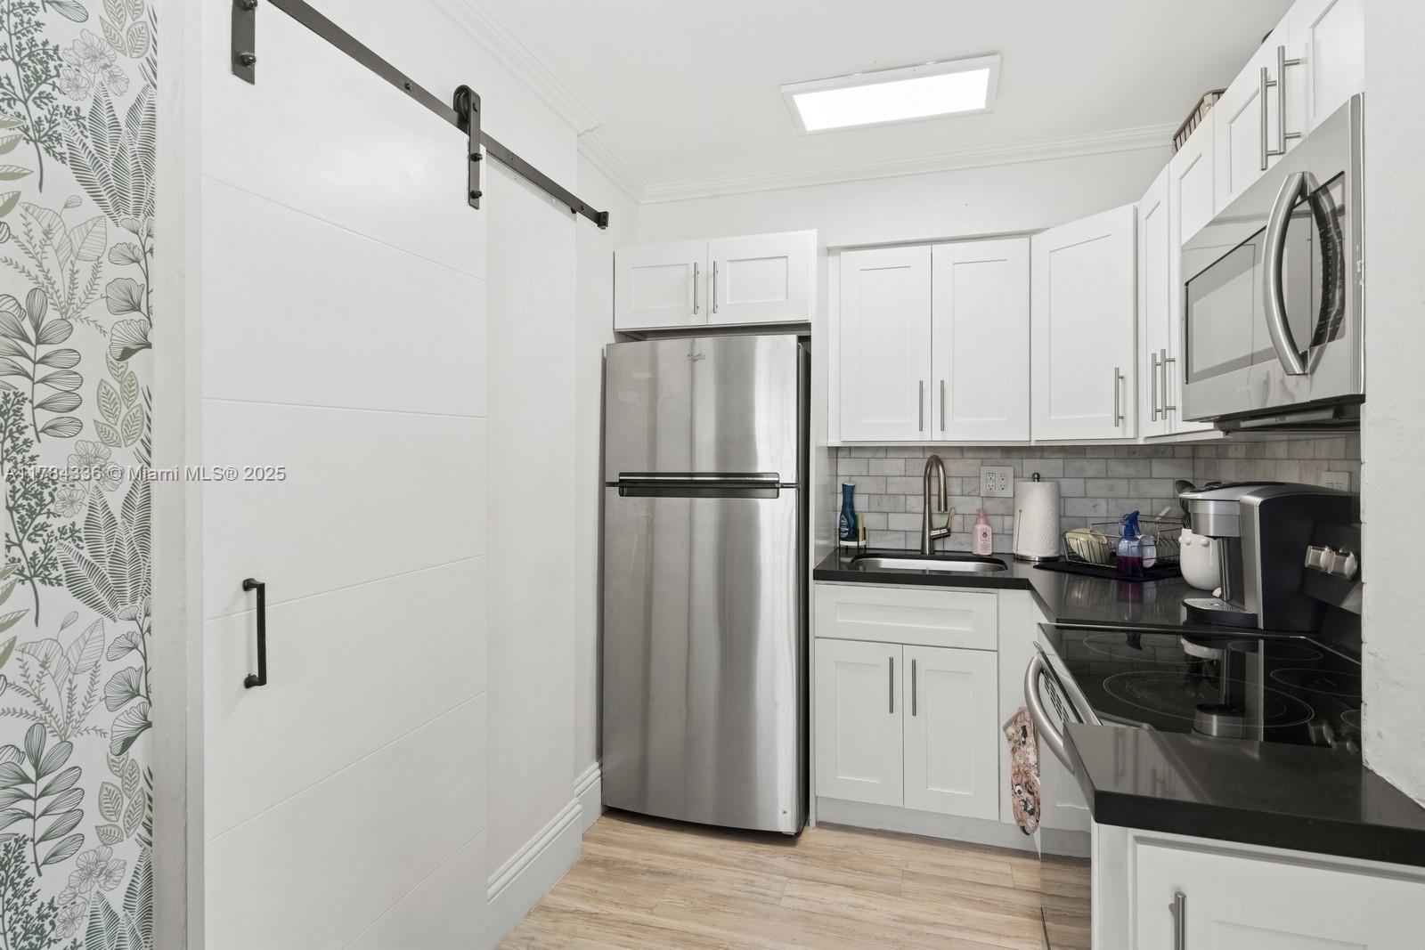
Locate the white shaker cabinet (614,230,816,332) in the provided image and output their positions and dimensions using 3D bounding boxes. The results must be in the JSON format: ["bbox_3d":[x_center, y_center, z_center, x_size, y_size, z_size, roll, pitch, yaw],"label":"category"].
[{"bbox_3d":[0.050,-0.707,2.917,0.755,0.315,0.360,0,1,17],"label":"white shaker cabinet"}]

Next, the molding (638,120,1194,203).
[{"bbox_3d":[0.681,-1.158,2.806,2.099,0.062,0.062,0,1,17],"label":"molding"}]

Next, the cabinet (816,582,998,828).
[{"bbox_3d":[0.741,0.765,2.847,0.610,0.765,0.580,0,1,17],"label":"cabinet"}]

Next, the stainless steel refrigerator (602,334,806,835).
[{"bbox_3d":[0.046,0.393,2.969,0.718,1.727,0.760,0,1,17],"label":"stainless steel refrigerator"}]

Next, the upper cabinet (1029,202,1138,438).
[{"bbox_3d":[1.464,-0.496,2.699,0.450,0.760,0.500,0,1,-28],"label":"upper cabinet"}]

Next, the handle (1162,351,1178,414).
[{"bbox_3d":[1.205,-0.237,1.988,0.035,0.183,0.012,0,1,17],"label":"handle"}]

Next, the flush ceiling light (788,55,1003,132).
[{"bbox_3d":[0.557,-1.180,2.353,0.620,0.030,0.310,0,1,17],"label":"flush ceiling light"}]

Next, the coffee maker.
[{"bbox_3d":[1.320,0.184,1.800,0.315,0.328,0.245,0,1,17],"label":"coffee maker"}]

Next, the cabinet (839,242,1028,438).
[{"bbox_3d":[0.863,-0.489,2.959,0.687,0.751,0.332,0,1,17],"label":"cabinet"}]

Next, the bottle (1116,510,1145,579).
[{"bbox_3d":[1.345,0.224,2.417,0.080,0.212,0.056,0,1,17],"label":"bottle"}]

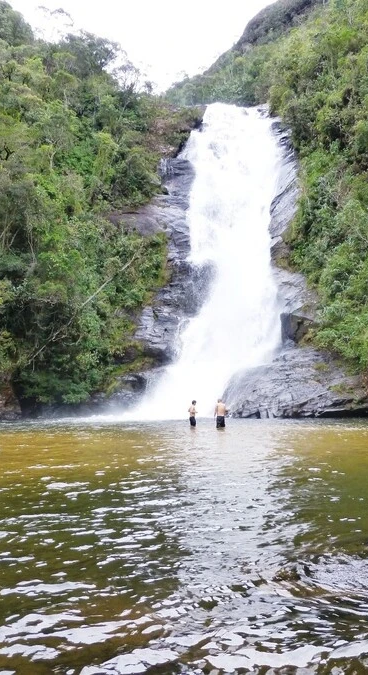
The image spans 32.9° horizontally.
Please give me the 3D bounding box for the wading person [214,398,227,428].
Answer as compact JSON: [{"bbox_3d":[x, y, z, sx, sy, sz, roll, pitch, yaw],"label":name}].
[{"bbox_3d":[1.660,3.606,27.927,0.550,1.700,0.350,0,-5,6],"label":"wading person"}]

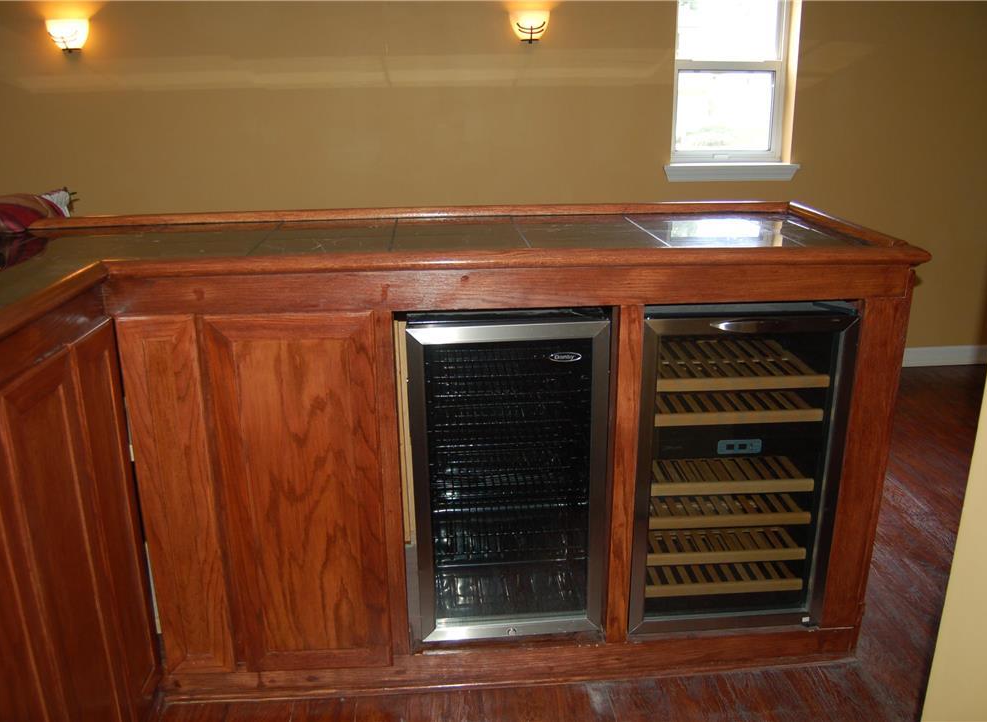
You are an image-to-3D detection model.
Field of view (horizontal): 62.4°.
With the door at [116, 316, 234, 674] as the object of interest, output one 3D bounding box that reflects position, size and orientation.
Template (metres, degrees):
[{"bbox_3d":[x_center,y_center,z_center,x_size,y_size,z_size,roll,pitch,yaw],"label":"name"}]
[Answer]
[{"bbox_3d":[-0.700,0.329,1.831,0.160,0.884,0.022,-2,18,-4],"label":"door"}]

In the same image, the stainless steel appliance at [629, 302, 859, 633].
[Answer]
[{"bbox_3d":[0.556,0.211,2.186,0.488,0.832,0.550,-2,18,-4],"label":"stainless steel appliance"}]

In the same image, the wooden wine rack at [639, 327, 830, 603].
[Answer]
[{"bbox_3d":[0.560,0.256,2.164,0.410,0.590,0.400,-2,18,-4],"label":"wooden wine rack"}]

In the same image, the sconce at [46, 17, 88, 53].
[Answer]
[{"bbox_3d":[-1.843,-1.403,3.510,0.175,0.137,0.110,-2,18,-4],"label":"sconce"}]

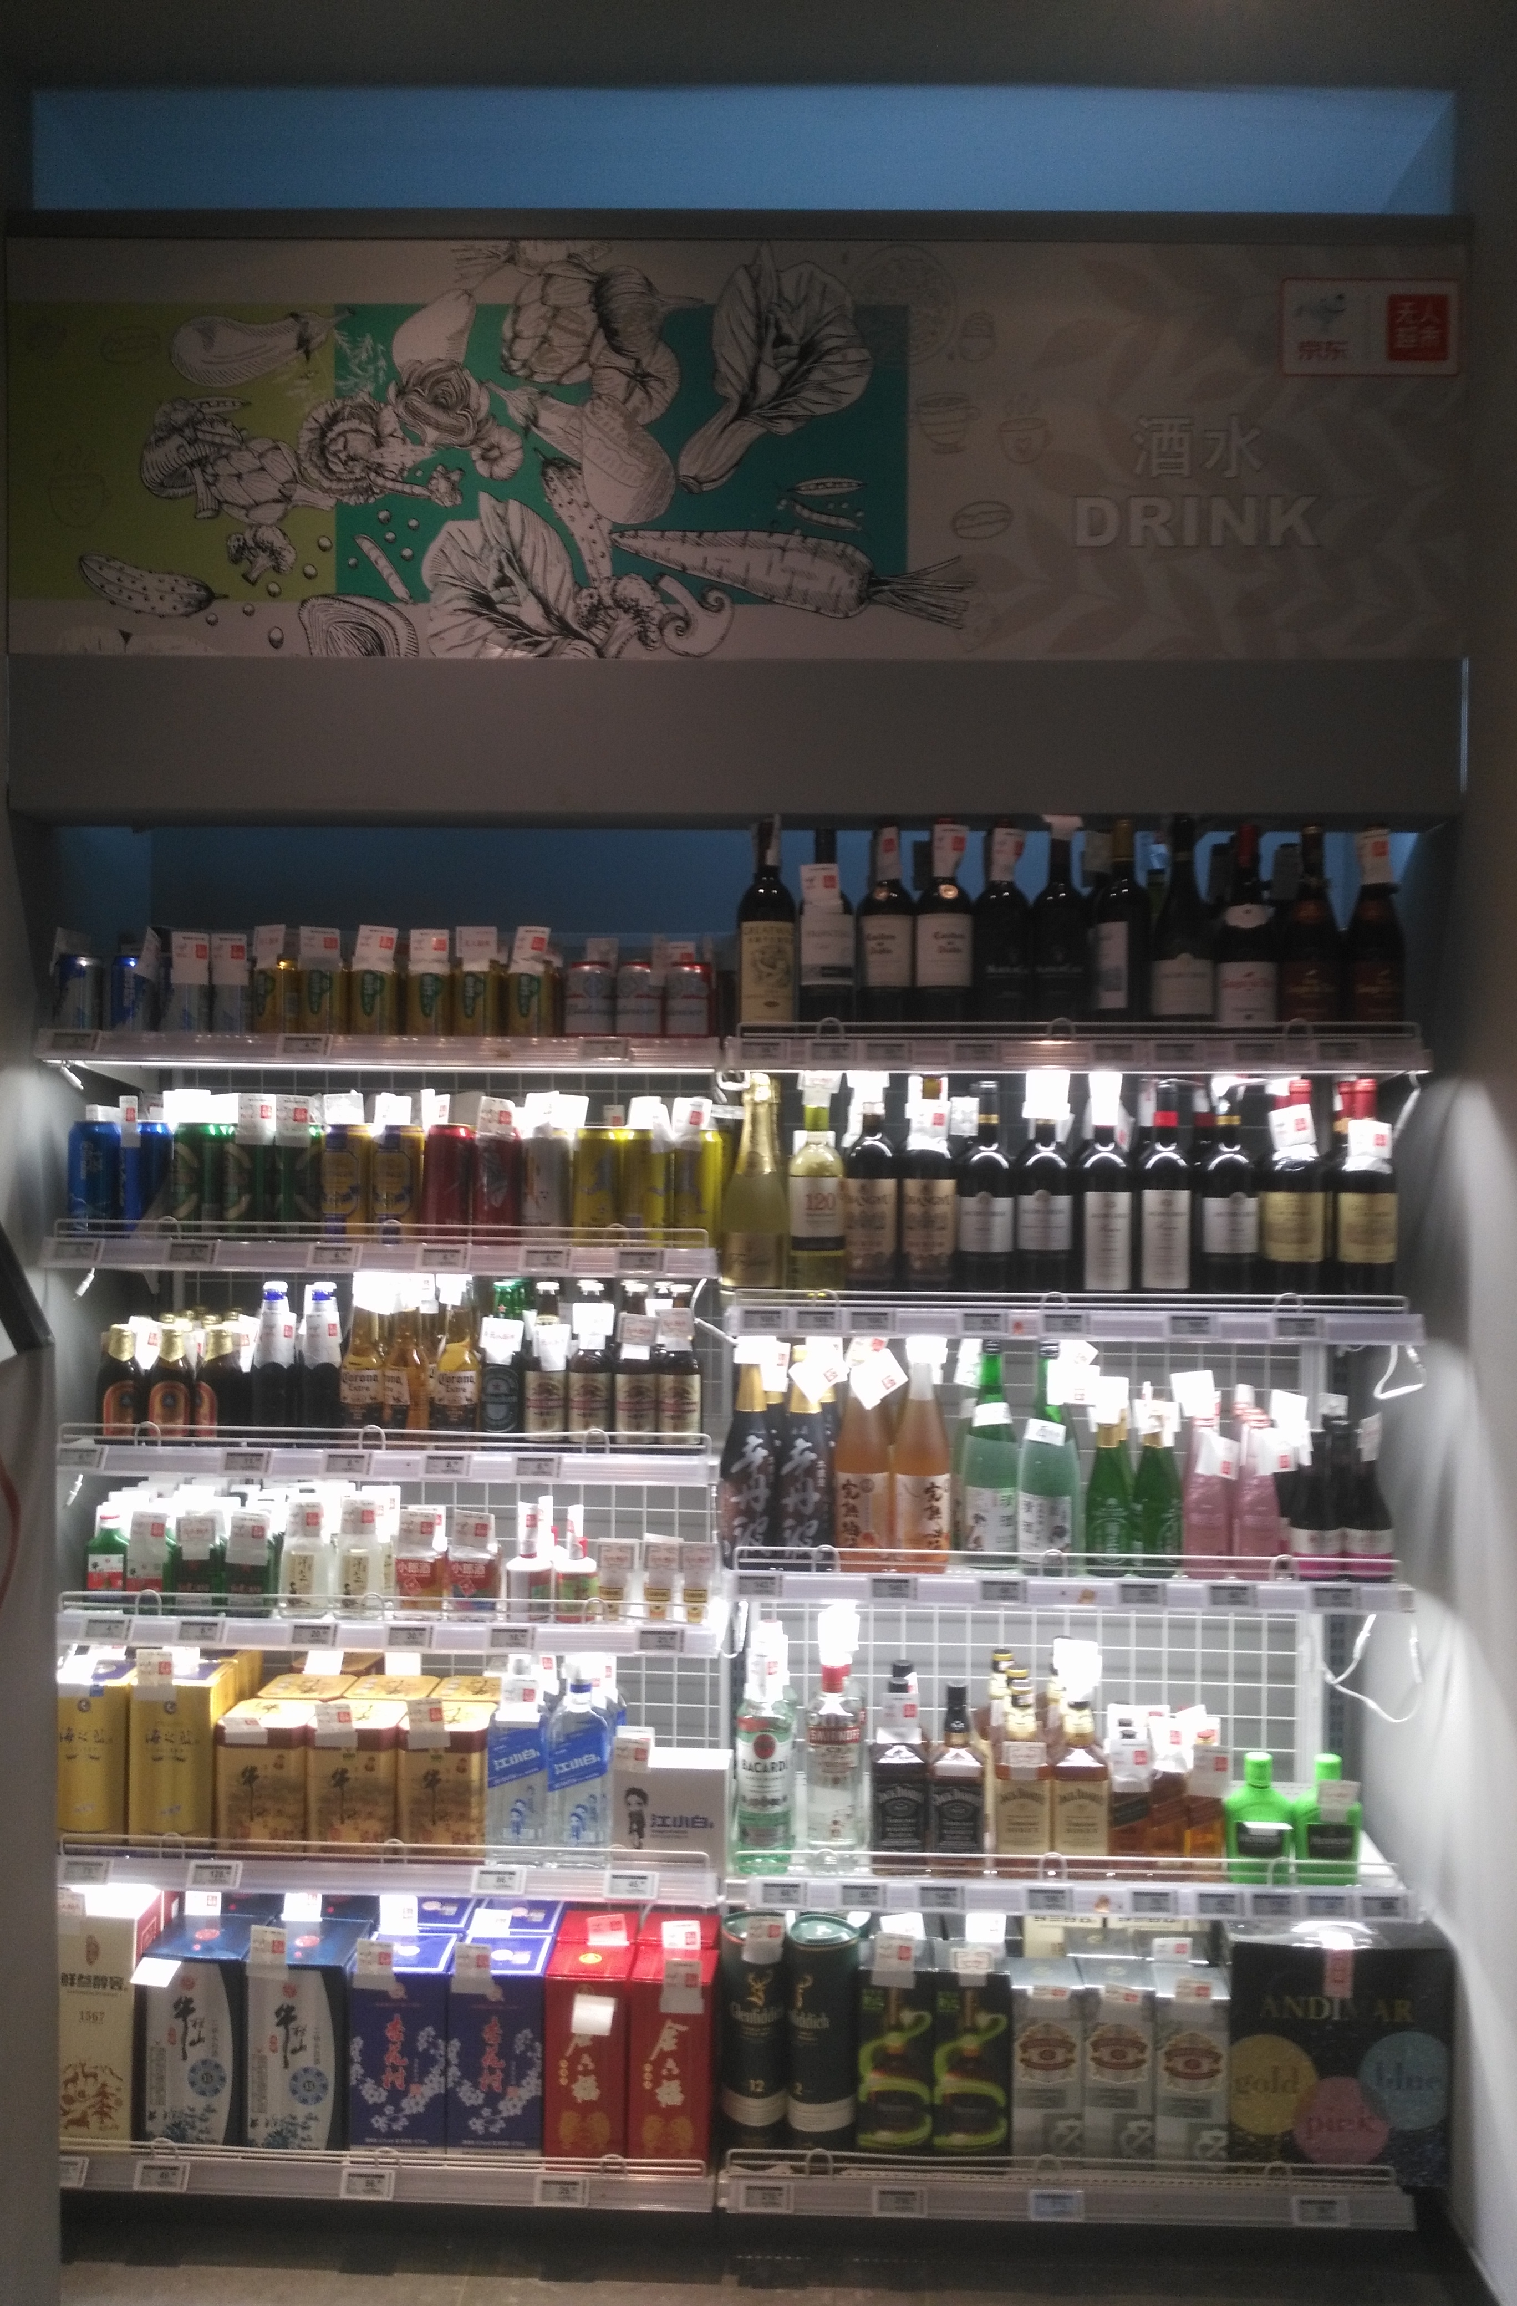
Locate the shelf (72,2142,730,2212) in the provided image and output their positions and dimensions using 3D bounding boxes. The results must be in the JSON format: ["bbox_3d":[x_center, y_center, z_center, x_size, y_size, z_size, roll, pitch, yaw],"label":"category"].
[{"bbox_3d":[-0.499,1.369,2.677,0.900,0.069,0.360,1,1,2],"label":"shelf"}]

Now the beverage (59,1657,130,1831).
[{"bbox_3d":[-0.909,0.836,2.585,0.111,0.233,0.110,1,1,1],"label":"beverage"}]

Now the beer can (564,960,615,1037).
[{"bbox_3d":[-0.230,-0.204,2.550,0.066,0.116,0.066,0,2,0],"label":"beer can"}]

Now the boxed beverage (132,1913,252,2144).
[{"bbox_3d":[-0.748,1.202,2.553,0.133,0.258,0.137,1,1,2],"label":"boxed beverage"}]

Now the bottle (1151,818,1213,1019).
[{"bbox_3d":[0.560,-0.295,2.466,0.081,0.302,0.081,1,1,2],"label":"bottle"}]

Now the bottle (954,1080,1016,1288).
[{"bbox_3d":[0.302,0.054,2.478,0.075,0.298,0.075,1,1,2],"label":"bottle"}]

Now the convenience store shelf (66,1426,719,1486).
[{"bbox_3d":[-0.502,0.397,2.658,0.900,0.065,0.360,1,1,2],"label":"convenience store shelf"}]

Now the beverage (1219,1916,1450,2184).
[{"bbox_3d":[0.774,1.207,2.521,0.294,0.317,0.108,1,1,1],"label":"beverage"}]

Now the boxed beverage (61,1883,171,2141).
[{"bbox_3d":[-0.892,1.186,2.558,0.111,0.319,0.105,1,1,1],"label":"boxed beverage"}]

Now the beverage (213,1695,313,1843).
[{"bbox_3d":[-0.677,0.877,2.627,0.124,0.183,0.120,0,2,3],"label":"beverage"}]

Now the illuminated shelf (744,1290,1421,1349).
[{"bbox_3d":[0.426,0.216,2.670,0.923,0.063,0.400,1,1,1],"label":"illuminated shelf"}]

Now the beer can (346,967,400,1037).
[{"bbox_3d":[-0.523,-0.202,2.542,0.066,0.117,0.066,0,2,0],"label":"beer can"}]

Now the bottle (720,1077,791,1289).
[{"bbox_3d":[-0.005,0.038,2.559,0.090,0.293,0.090,1,2,2],"label":"bottle"}]

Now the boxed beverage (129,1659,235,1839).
[{"bbox_3d":[-0.793,0.834,2.576,0.111,0.231,0.105,1,1,2],"label":"boxed beverage"}]

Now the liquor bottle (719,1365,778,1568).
[{"bbox_3d":[-0.011,0.399,2.474,0.077,0.300,0.077,1,2,2],"label":"liquor bottle"}]

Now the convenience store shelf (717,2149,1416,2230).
[{"bbox_3d":[0.415,1.364,2.670,0.915,0.082,0.420,1,1,1],"label":"convenience store shelf"}]

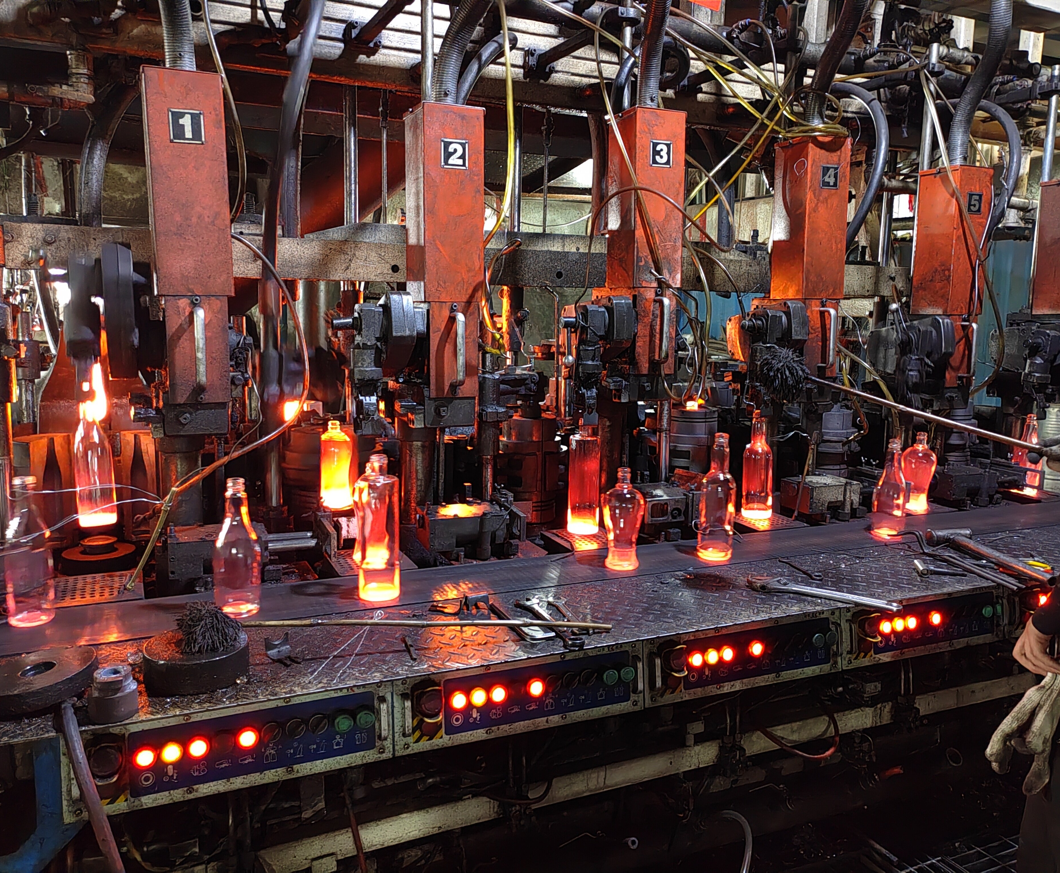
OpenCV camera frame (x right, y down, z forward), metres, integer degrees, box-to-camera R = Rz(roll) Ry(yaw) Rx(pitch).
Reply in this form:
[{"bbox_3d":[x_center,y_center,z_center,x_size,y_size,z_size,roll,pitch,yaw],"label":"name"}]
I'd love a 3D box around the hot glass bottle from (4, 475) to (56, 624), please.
[{"bbox_3d":[-0.849,0.193,1.536,0.080,0.246,0.080,-3,9,-25],"label":"hot glass bottle"}]

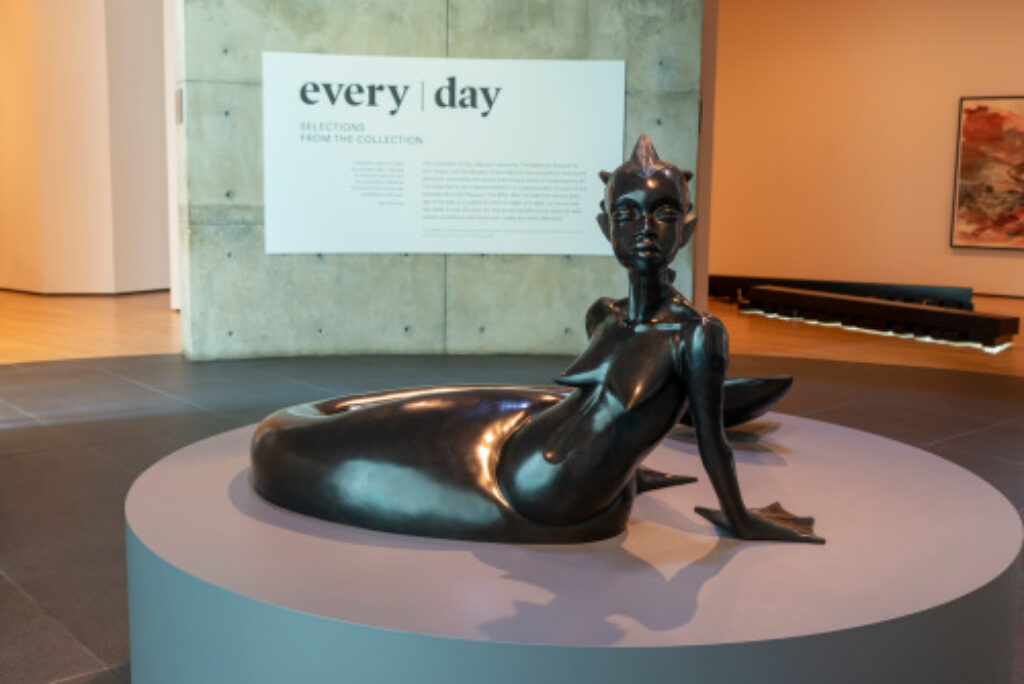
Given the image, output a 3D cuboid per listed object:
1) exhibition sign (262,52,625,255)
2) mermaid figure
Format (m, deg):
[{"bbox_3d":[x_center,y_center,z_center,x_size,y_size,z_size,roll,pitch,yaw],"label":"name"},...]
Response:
[{"bbox_3d":[-0.590,-1.667,10.276,3.210,1.755,0.181,0,8,-6],"label":"exhibition sign"},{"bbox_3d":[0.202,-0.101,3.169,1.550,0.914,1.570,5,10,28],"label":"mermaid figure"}]

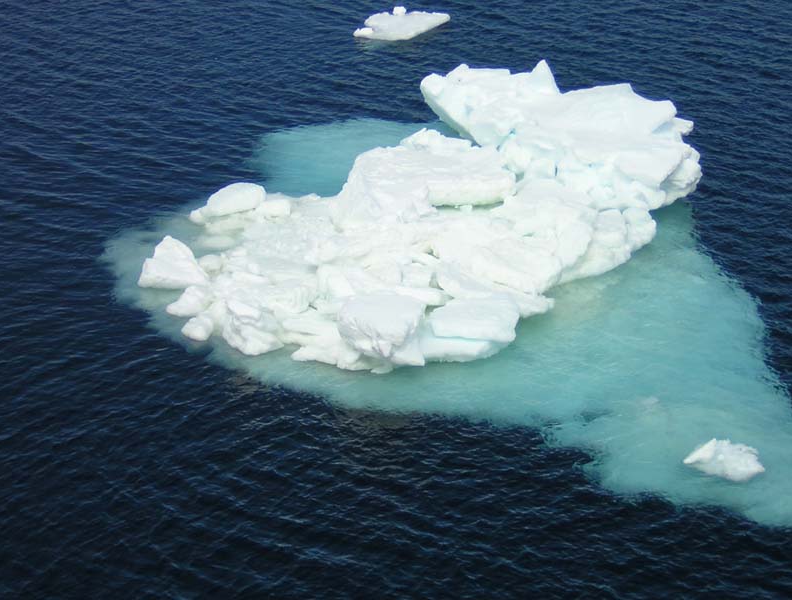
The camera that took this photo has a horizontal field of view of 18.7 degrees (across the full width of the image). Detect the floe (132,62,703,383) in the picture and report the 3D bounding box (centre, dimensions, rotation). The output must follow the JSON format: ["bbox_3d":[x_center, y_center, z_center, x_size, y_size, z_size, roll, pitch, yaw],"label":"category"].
[{"bbox_3d":[0.350,-1.723,40.660,6.900,1.750,10.000,16,30,29],"label":"floe"}]

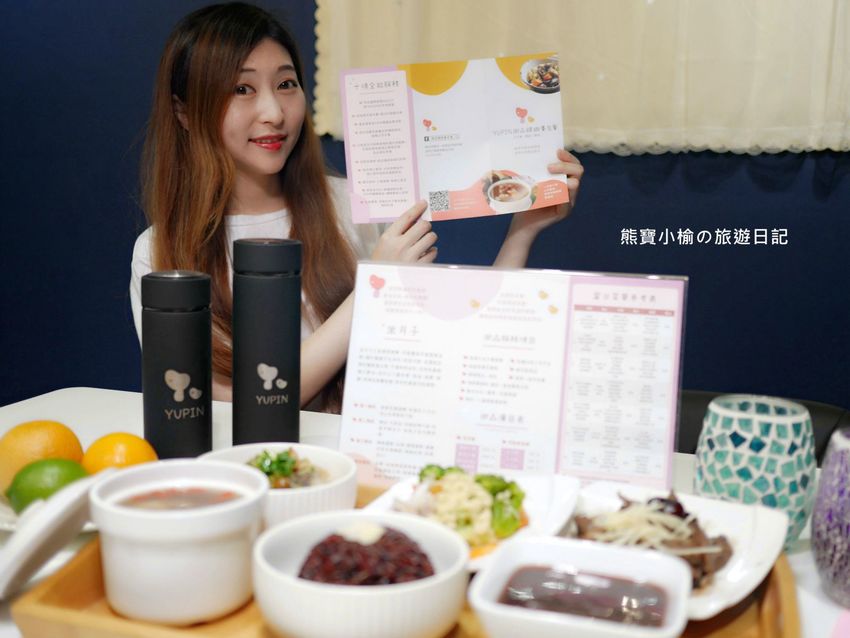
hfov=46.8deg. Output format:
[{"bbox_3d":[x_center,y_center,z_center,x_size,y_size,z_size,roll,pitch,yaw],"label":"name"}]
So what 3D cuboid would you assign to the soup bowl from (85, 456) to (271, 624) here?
[{"bbox_3d":[-0.163,0.149,0.660,0.117,0.077,0.117,0,9,-14],"label":"soup bowl"}]

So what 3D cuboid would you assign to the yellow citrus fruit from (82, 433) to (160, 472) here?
[{"bbox_3d":[-0.252,0.126,0.811,0.067,0.065,0.067,-1,10,-17],"label":"yellow citrus fruit"}]

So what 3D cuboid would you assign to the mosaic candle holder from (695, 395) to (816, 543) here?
[{"bbox_3d":[0.267,0.129,0.802,0.100,0.118,0.100,5,10,19],"label":"mosaic candle holder"}]

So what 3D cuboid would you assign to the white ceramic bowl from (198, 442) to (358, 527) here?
[{"bbox_3d":[-0.116,0.142,0.752,0.124,0.062,0.124,0,9,-9],"label":"white ceramic bowl"}]

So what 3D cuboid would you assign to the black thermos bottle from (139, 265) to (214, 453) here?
[{"bbox_3d":[-0.240,0.052,0.954,0.065,0.189,0.065,-3,10,-27],"label":"black thermos bottle"}]

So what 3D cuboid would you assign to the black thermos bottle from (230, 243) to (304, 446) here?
[{"bbox_3d":[-0.154,0.037,0.953,0.065,0.224,0.065,-1,10,-19],"label":"black thermos bottle"}]

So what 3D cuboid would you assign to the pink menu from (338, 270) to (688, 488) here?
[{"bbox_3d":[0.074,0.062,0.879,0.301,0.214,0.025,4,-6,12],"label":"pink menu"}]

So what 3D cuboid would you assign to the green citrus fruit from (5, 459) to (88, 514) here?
[{"bbox_3d":[-0.299,0.135,0.778,0.068,0.051,0.053,-2,10,-21],"label":"green citrus fruit"}]

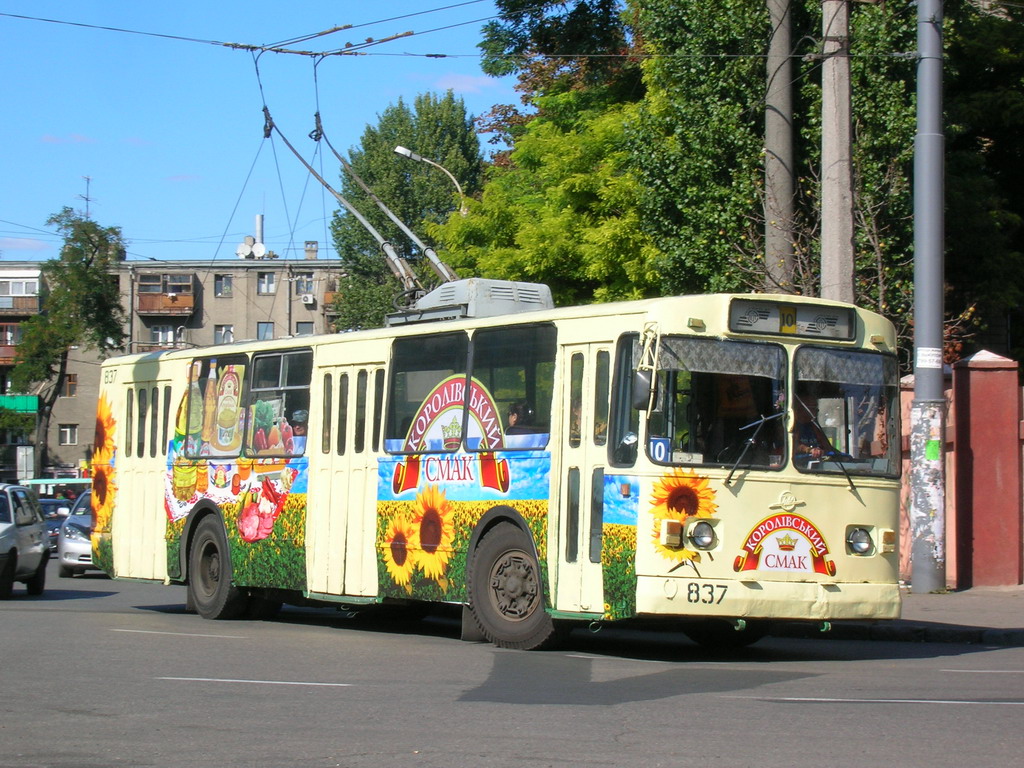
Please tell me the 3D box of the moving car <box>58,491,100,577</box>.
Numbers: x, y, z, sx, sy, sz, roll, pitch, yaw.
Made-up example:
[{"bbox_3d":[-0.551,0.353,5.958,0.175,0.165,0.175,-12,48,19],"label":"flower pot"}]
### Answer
[{"bbox_3d":[-6.220,2.340,44.800,1.810,1.460,4.750,0,-2,-4],"label":"moving car"}]

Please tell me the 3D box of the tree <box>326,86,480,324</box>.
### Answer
[{"bbox_3d":[-3.050,-2.200,88.000,5.700,14.100,5.700,0,-2,-2],"label":"tree"}]

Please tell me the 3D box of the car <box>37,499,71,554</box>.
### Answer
[{"bbox_3d":[-11.400,3.490,67.500,1.700,1.400,4.300,1,-3,-30],"label":"car"}]

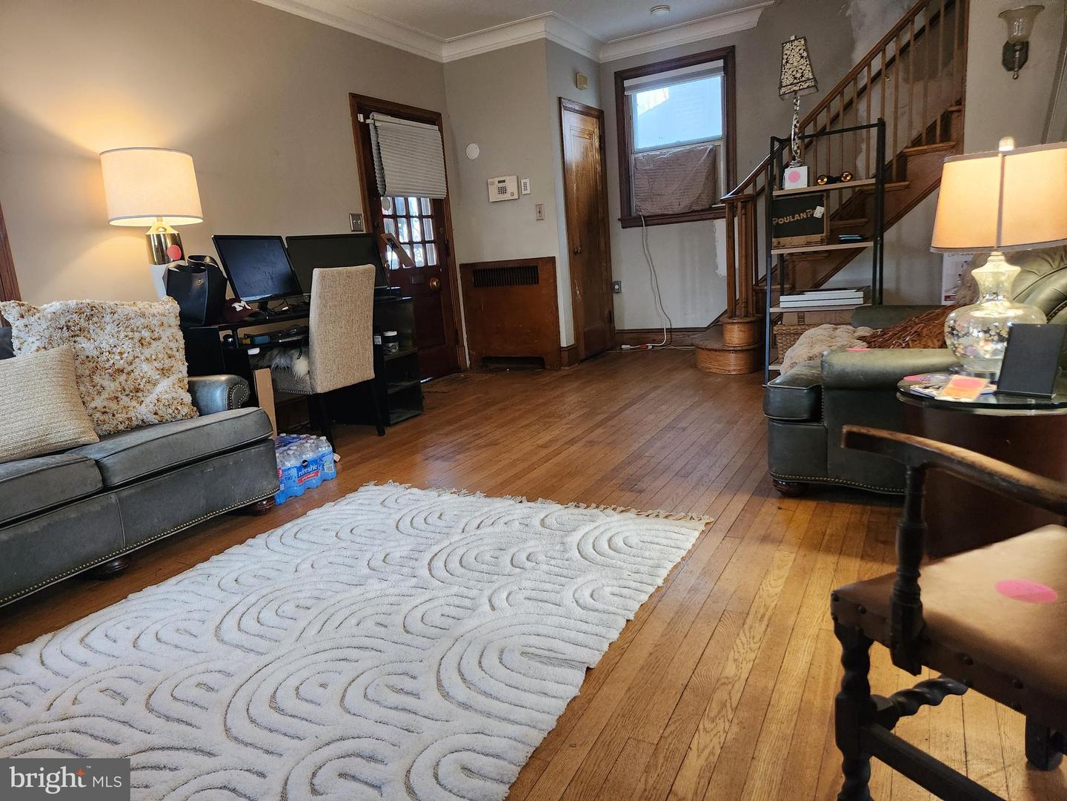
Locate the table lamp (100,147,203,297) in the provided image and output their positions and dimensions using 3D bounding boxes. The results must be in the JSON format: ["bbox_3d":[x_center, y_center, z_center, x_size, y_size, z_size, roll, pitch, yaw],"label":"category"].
[{"bbox_3d":[-1.731,-0.732,3.294,0.430,0.800,0.430,2,13,29],"label":"table lamp"}]

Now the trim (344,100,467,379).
[{"bbox_3d":[-0.924,-1.176,5.514,0.090,2.120,1.080,2,13,29],"label":"trim"}]

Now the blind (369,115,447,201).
[{"bbox_3d":[-0.929,-1.821,5.363,0.085,0.575,0.790,2,13,29],"label":"blind"}]

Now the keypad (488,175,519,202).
[{"bbox_3d":[-0.243,-1.713,5.752,0.270,0.185,0.045,2,13,29],"label":"keypad"}]

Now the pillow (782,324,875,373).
[{"bbox_3d":[1.194,-0.227,2.736,0.420,0.160,0.450,2,13,29],"label":"pillow"}]

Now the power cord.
[{"bbox_3d":[1.072,-1.051,6.377,0.670,1.210,0.090,2,13,29],"label":"power cord"}]

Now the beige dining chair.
[{"bbox_3d":[-1.157,-0.226,3.872,0.610,0.965,0.460,2,13,29],"label":"beige dining chair"}]

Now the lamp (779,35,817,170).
[{"bbox_3d":[1.594,-1.794,4.282,0.210,0.765,0.190,2,13,29],"label":"lamp"}]

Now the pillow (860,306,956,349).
[{"bbox_3d":[1.472,-0.252,2.653,0.460,0.160,0.450,-24,0,31],"label":"pillow"}]

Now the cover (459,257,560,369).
[{"bbox_3d":[-0.186,-0.721,6.008,0.910,0.915,0.080,2,13,29],"label":"cover"}]

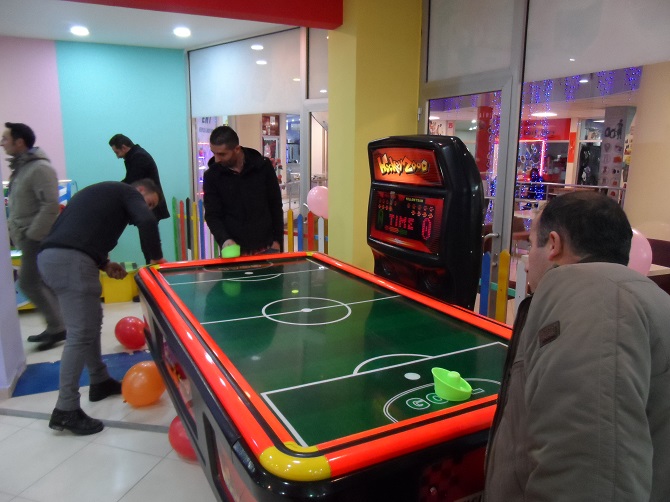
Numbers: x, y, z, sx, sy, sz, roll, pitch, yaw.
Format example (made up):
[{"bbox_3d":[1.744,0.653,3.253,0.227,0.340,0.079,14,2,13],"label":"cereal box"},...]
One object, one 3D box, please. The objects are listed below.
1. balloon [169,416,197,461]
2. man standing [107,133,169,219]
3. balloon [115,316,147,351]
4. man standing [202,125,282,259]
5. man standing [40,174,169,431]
[{"bbox_3d":[-0.698,0.926,2.353,0.265,0.265,0.265,1,10,0],"label":"balloon"},{"bbox_3d":[-1.976,-0.288,4.779,0.620,1.760,0.520,-1,10,-13],"label":"man standing"},{"bbox_3d":[-1.615,0.669,3.721,0.260,0.260,0.260,1,10,0],"label":"balloon"},{"bbox_3d":[-0.680,-0.030,3.532,0.570,1.730,0.440,0,10,-5],"label":"man standing"},{"bbox_3d":[-1.384,0.267,2.785,0.730,1.390,0.540,-5,12,-30],"label":"man standing"}]

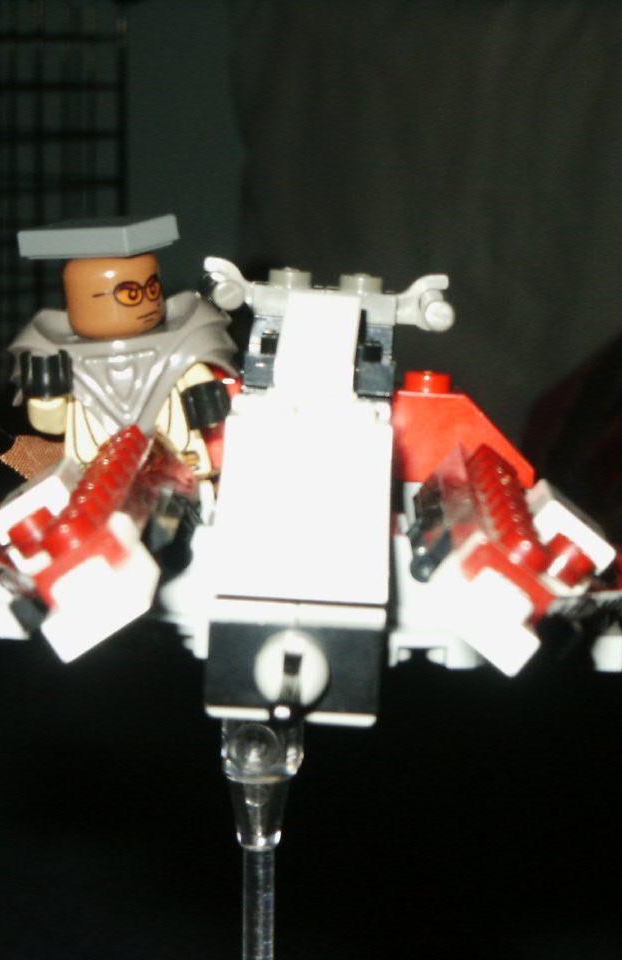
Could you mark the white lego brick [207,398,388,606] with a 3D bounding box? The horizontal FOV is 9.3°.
[{"bbox_3d":[0.000,0.001,0.355,0.016,0.018,0.017,3,7,3],"label":"white lego brick"}]

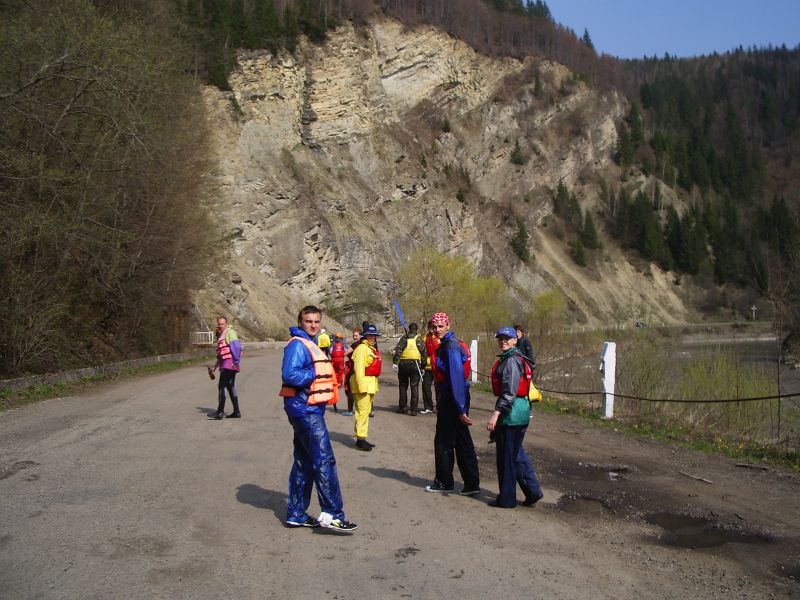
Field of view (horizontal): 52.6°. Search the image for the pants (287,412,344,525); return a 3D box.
[{"bbox_3d":[-0.674,1.310,6.450,0.440,0.920,0.360,-1,-3,29],"label":"pants"}]

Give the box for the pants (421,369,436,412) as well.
[{"bbox_3d":[0.545,1.672,15.200,0.340,0.870,0.350,0,-2,-16],"label":"pants"}]

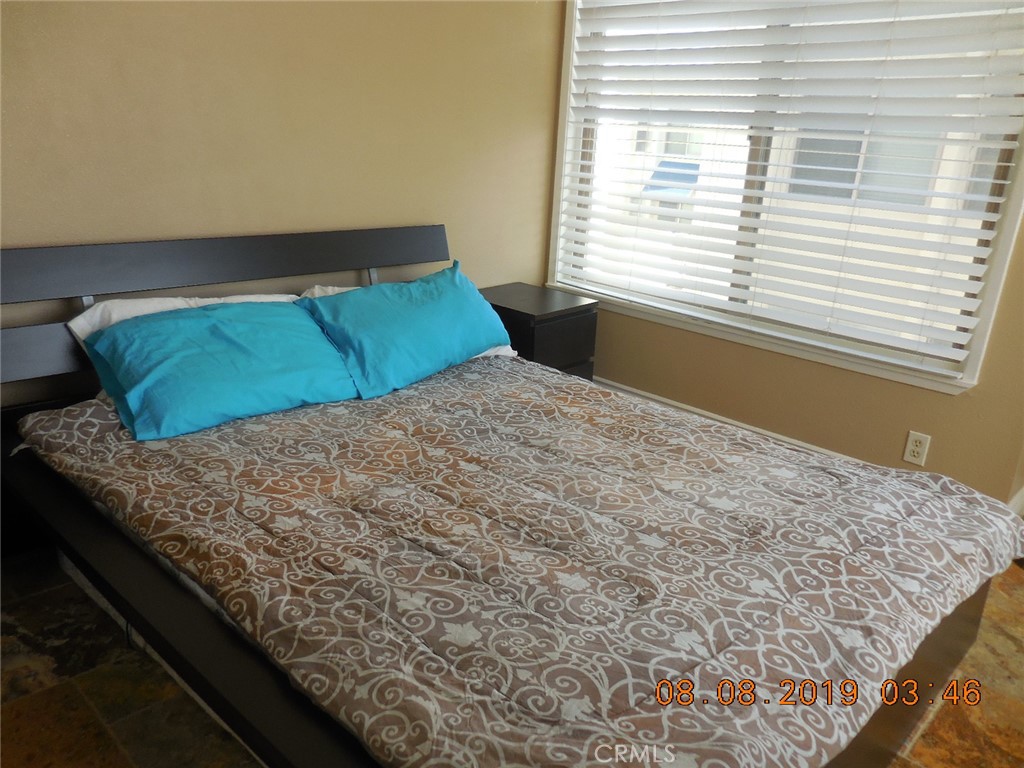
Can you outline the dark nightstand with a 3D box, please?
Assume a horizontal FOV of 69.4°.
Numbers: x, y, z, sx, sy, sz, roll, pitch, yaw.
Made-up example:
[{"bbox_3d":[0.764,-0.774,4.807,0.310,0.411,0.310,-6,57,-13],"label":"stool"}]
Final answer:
[{"bbox_3d":[0.051,-0.112,3.323,0.480,0.550,0.405,20,25,41],"label":"dark nightstand"}]

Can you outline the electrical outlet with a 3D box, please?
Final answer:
[{"bbox_3d":[1.474,0.235,2.688,0.070,0.114,0.008,20,25,41],"label":"electrical outlet"}]

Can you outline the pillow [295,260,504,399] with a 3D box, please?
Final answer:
[{"bbox_3d":[-0.365,-0.223,2.721,0.680,0.170,0.460,-22,68,-38],"label":"pillow"}]

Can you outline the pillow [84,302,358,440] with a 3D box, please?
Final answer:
[{"bbox_3d":[-0.861,-0.058,2.255,0.680,0.170,0.460,-15,54,-41],"label":"pillow"}]

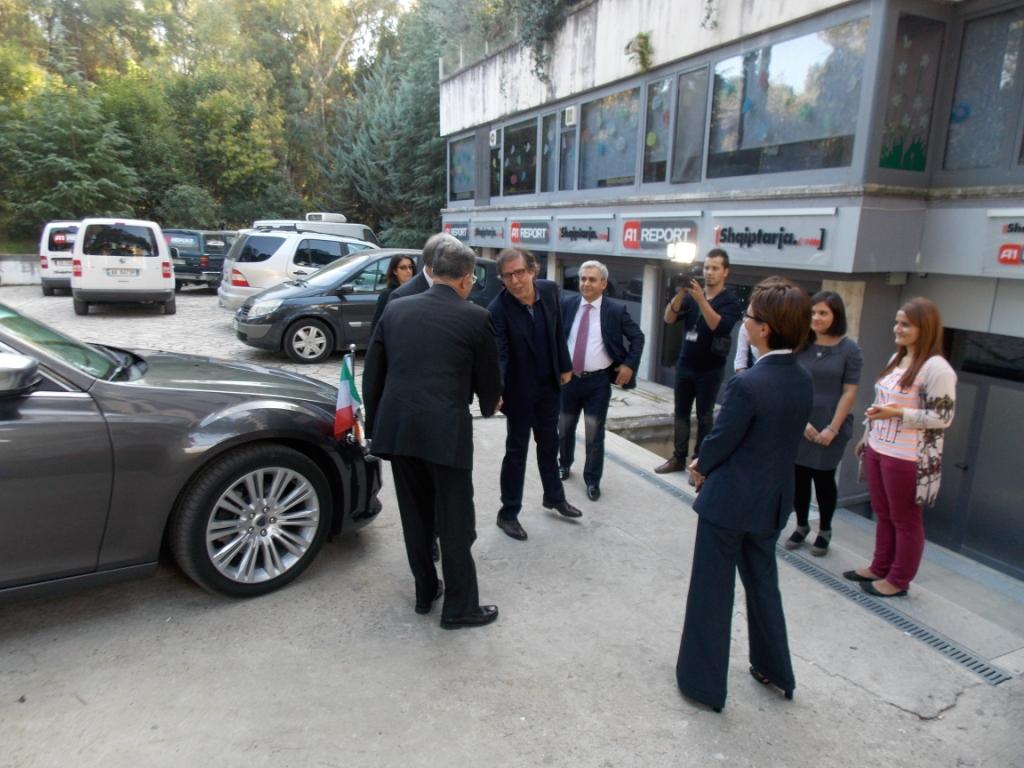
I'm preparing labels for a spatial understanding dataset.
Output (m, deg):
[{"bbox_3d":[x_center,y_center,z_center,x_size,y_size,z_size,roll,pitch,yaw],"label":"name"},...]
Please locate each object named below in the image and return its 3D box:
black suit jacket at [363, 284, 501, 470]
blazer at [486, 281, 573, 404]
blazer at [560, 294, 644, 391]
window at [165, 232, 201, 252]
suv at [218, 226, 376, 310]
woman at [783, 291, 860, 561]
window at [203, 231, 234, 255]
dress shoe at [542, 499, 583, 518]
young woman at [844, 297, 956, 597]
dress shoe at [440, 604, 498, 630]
[{"bbox_3d":[-0.386,-0.031,3.220,0.600,0.820,0.400,7,14,24],"label":"black suit jacket"},{"bbox_3d":[0.107,-0.248,4.170,0.540,0.790,0.380,2,13,4],"label":"blazer"},{"bbox_3d":[0.663,-0.311,5.100,0.620,0.720,0.360,6,14,23],"label":"blazer"},{"bbox_3d":[-8.938,-3.827,18.400,1.300,0.520,0.100,5,13,17],"label":"window"},{"bbox_3d":[-3.698,-2.306,14.354,4.590,1.800,1.840,-8,16,-36],"label":"suv"},{"bbox_3d":[1.997,0.248,4.375,0.460,1.660,0.330,12,17,41],"label":"woman"},{"bbox_3d":[-7.894,-3.779,18.300,0.060,0.520,1.150,4,13,13],"label":"window"},{"bbox_3d":[0.347,0.813,4.617,0.285,0.110,0.105,9,14,30],"label":"dress shoe"},{"bbox_3d":[2.163,0.359,3.801,0.450,1.670,0.480,-4,13,-21],"label":"young woman"},{"bbox_3d":[-0.194,1.060,3.180,0.287,0.110,0.103,1,11,-25],"label":"dress shoe"}]

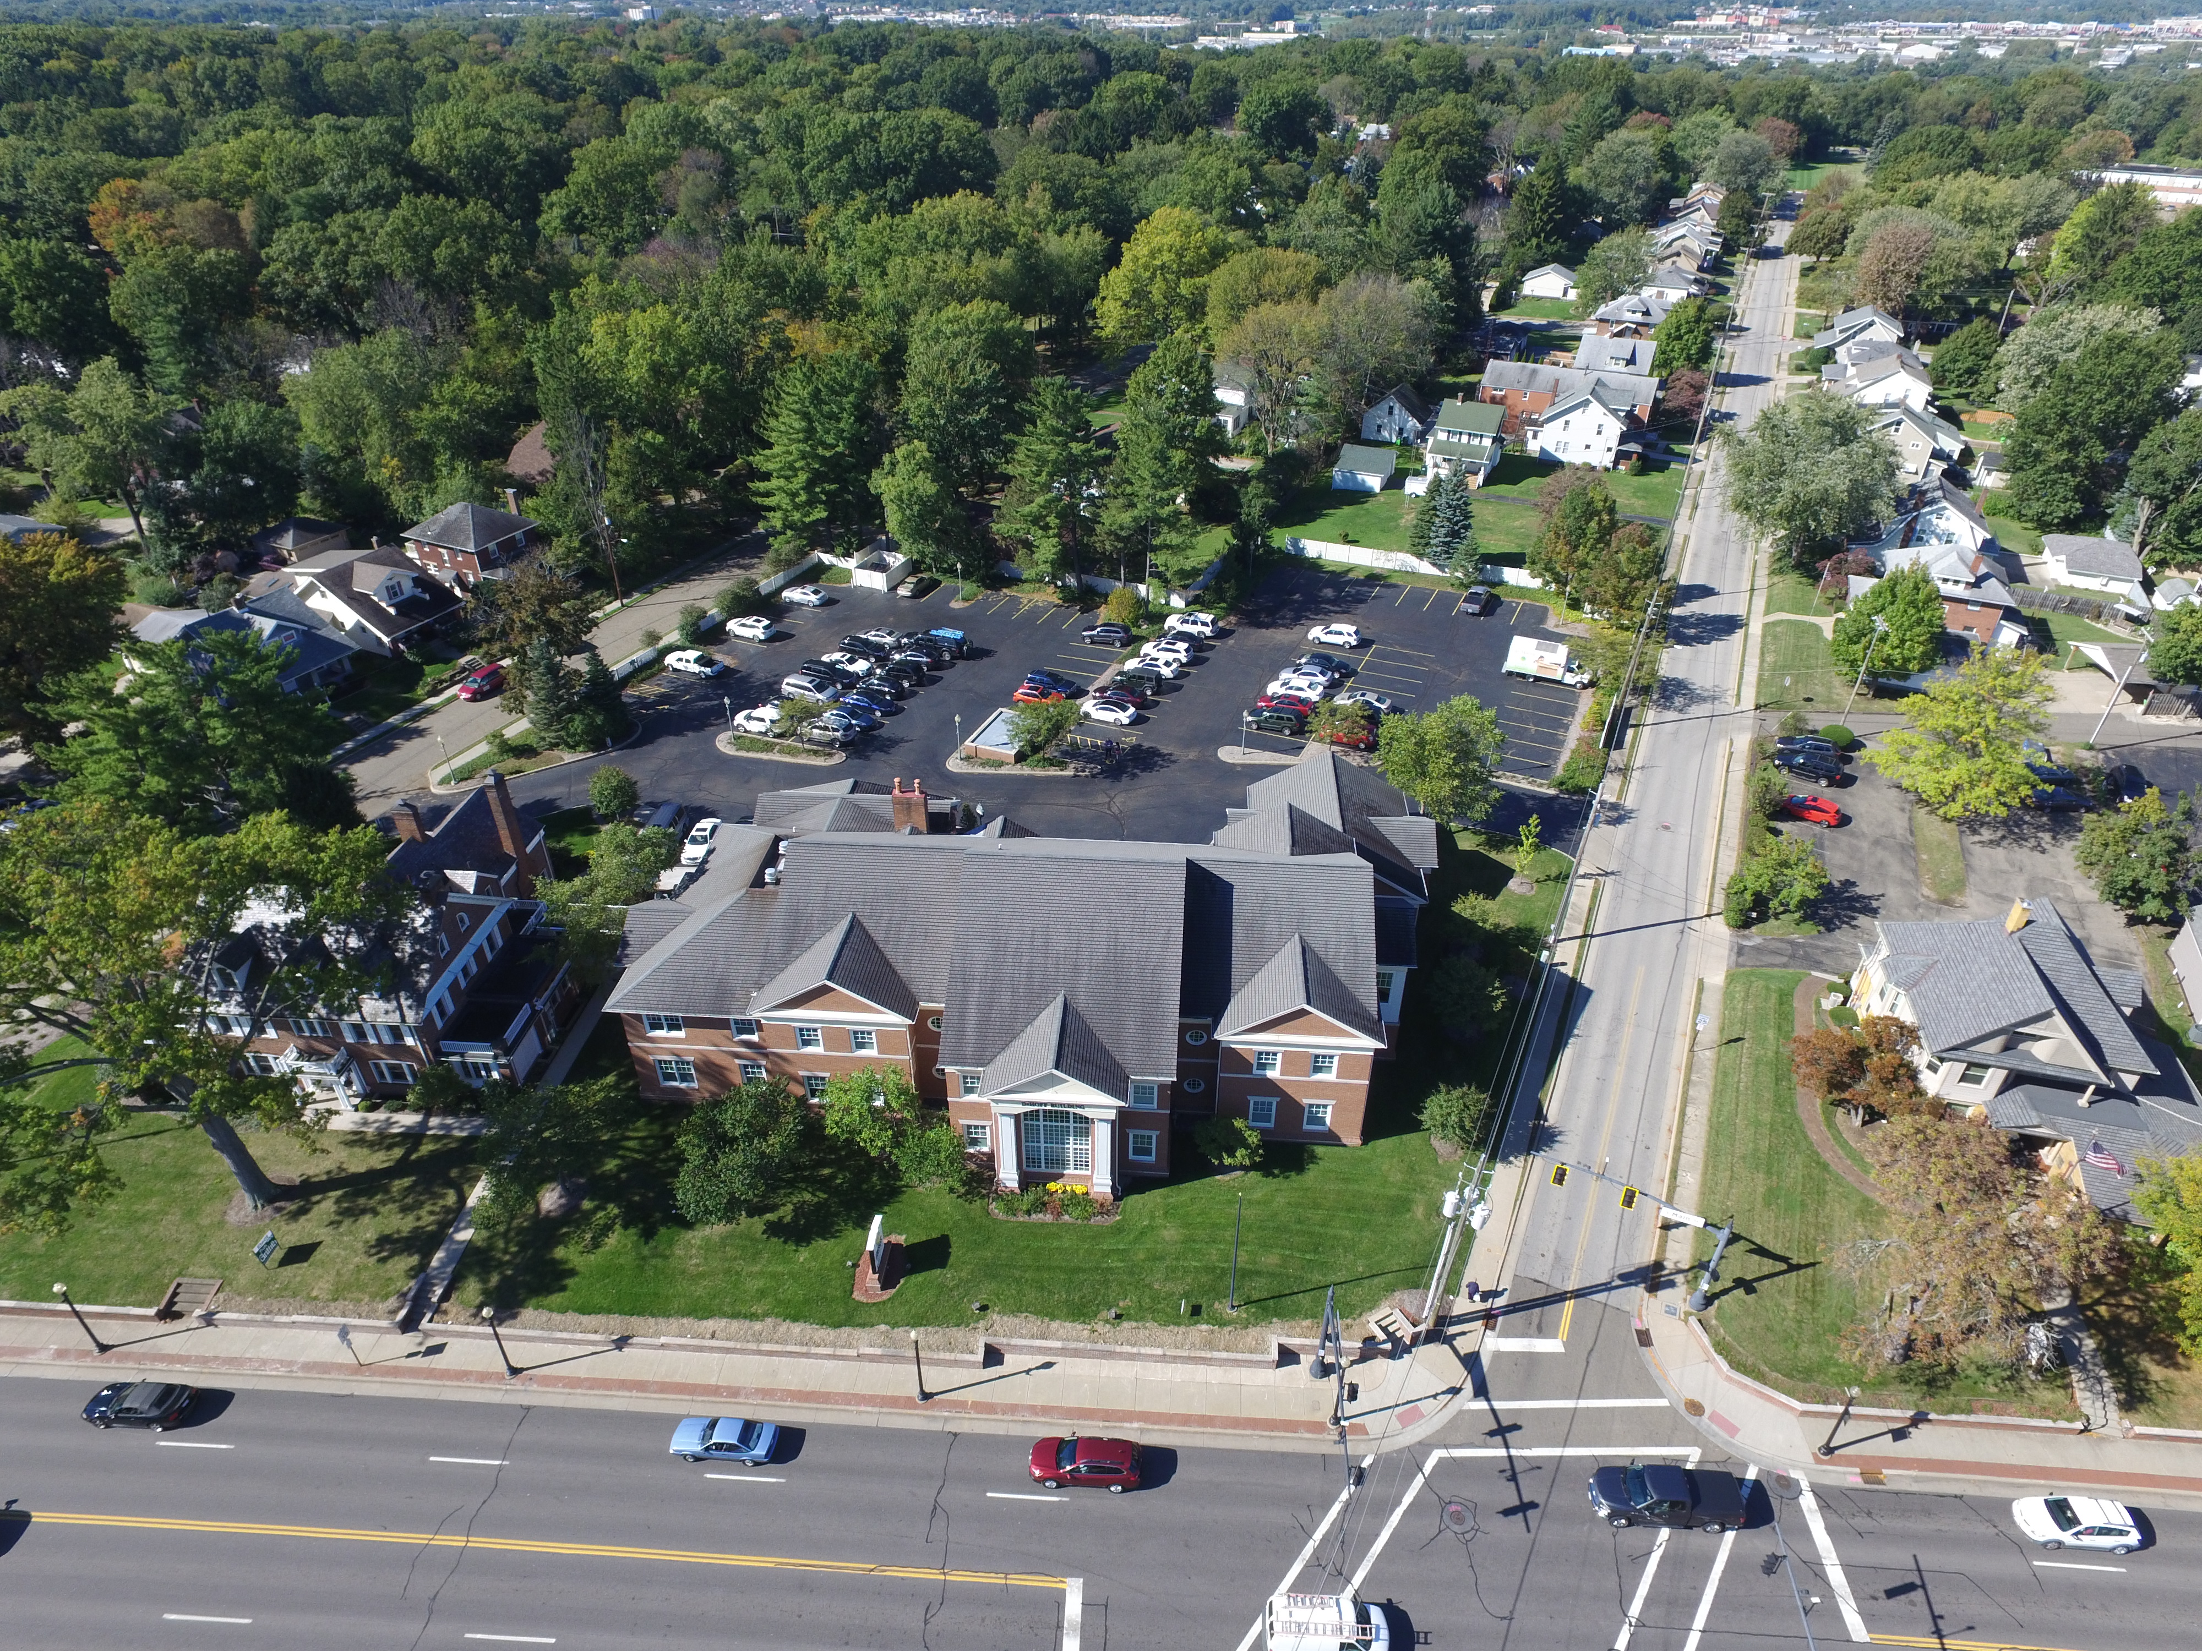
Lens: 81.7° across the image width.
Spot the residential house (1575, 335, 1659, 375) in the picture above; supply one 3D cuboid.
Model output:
[{"bbox_3d":[82.803,-74.691,204.698,11.137,6.762,11.435,15,36,21],"label":"residential house"}]

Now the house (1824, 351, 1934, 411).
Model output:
[{"bbox_3d":[99.500,-55.738,162.634,11.152,7.400,7.767,15,36,21],"label":"house"}]

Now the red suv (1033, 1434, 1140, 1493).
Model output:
[{"bbox_3d":[-0.705,27.089,54.336,4.640,1.650,1.880,2,33,3],"label":"red suv"}]

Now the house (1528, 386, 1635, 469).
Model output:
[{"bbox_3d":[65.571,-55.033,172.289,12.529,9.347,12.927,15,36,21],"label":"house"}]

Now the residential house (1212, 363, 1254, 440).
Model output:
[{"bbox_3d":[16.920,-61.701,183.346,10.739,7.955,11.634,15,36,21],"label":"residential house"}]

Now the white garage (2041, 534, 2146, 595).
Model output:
[{"bbox_3d":[105.470,-28.319,135.322,7.700,4.300,8.100,15,36,22],"label":"white garage"}]

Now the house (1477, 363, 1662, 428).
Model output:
[{"bbox_3d":[66.988,-61.132,182.535,22.870,8.303,12.032,15,36,21],"label":"house"}]

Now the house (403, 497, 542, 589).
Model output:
[{"bbox_3d":[-62.444,-28.101,127.982,10.742,8.332,8.433,15,36,21],"label":"house"}]

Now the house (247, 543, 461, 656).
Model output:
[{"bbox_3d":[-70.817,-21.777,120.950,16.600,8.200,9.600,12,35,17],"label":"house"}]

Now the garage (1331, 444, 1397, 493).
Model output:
[{"bbox_3d":[30.633,-41.223,145.703,6.000,3.900,7.700,15,36,21],"label":"garage"}]

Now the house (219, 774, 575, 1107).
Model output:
[{"bbox_3d":[-39.963,5.618,76.406,15.900,11.300,20.200,2,33,3],"label":"house"}]

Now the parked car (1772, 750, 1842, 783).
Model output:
[{"bbox_3d":[56.519,-4.747,101.444,4.850,1.820,1.950,24,40,31],"label":"parked car"}]

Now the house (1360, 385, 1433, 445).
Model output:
[{"bbox_3d":[42.247,-58.479,180.169,8.253,6.264,8.452,15,36,21],"label":"house"}]

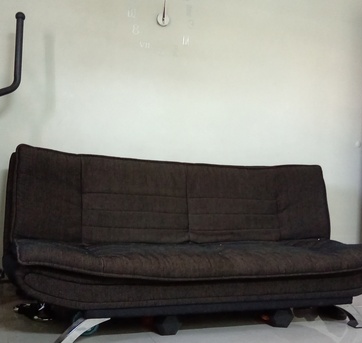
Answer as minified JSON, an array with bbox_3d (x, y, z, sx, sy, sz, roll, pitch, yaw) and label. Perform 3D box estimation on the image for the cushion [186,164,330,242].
[{"bbox_3d":[0.439,0.205,2.913,0.890,0.480,0.170,3,-15,-19],"label":"cushion"}]

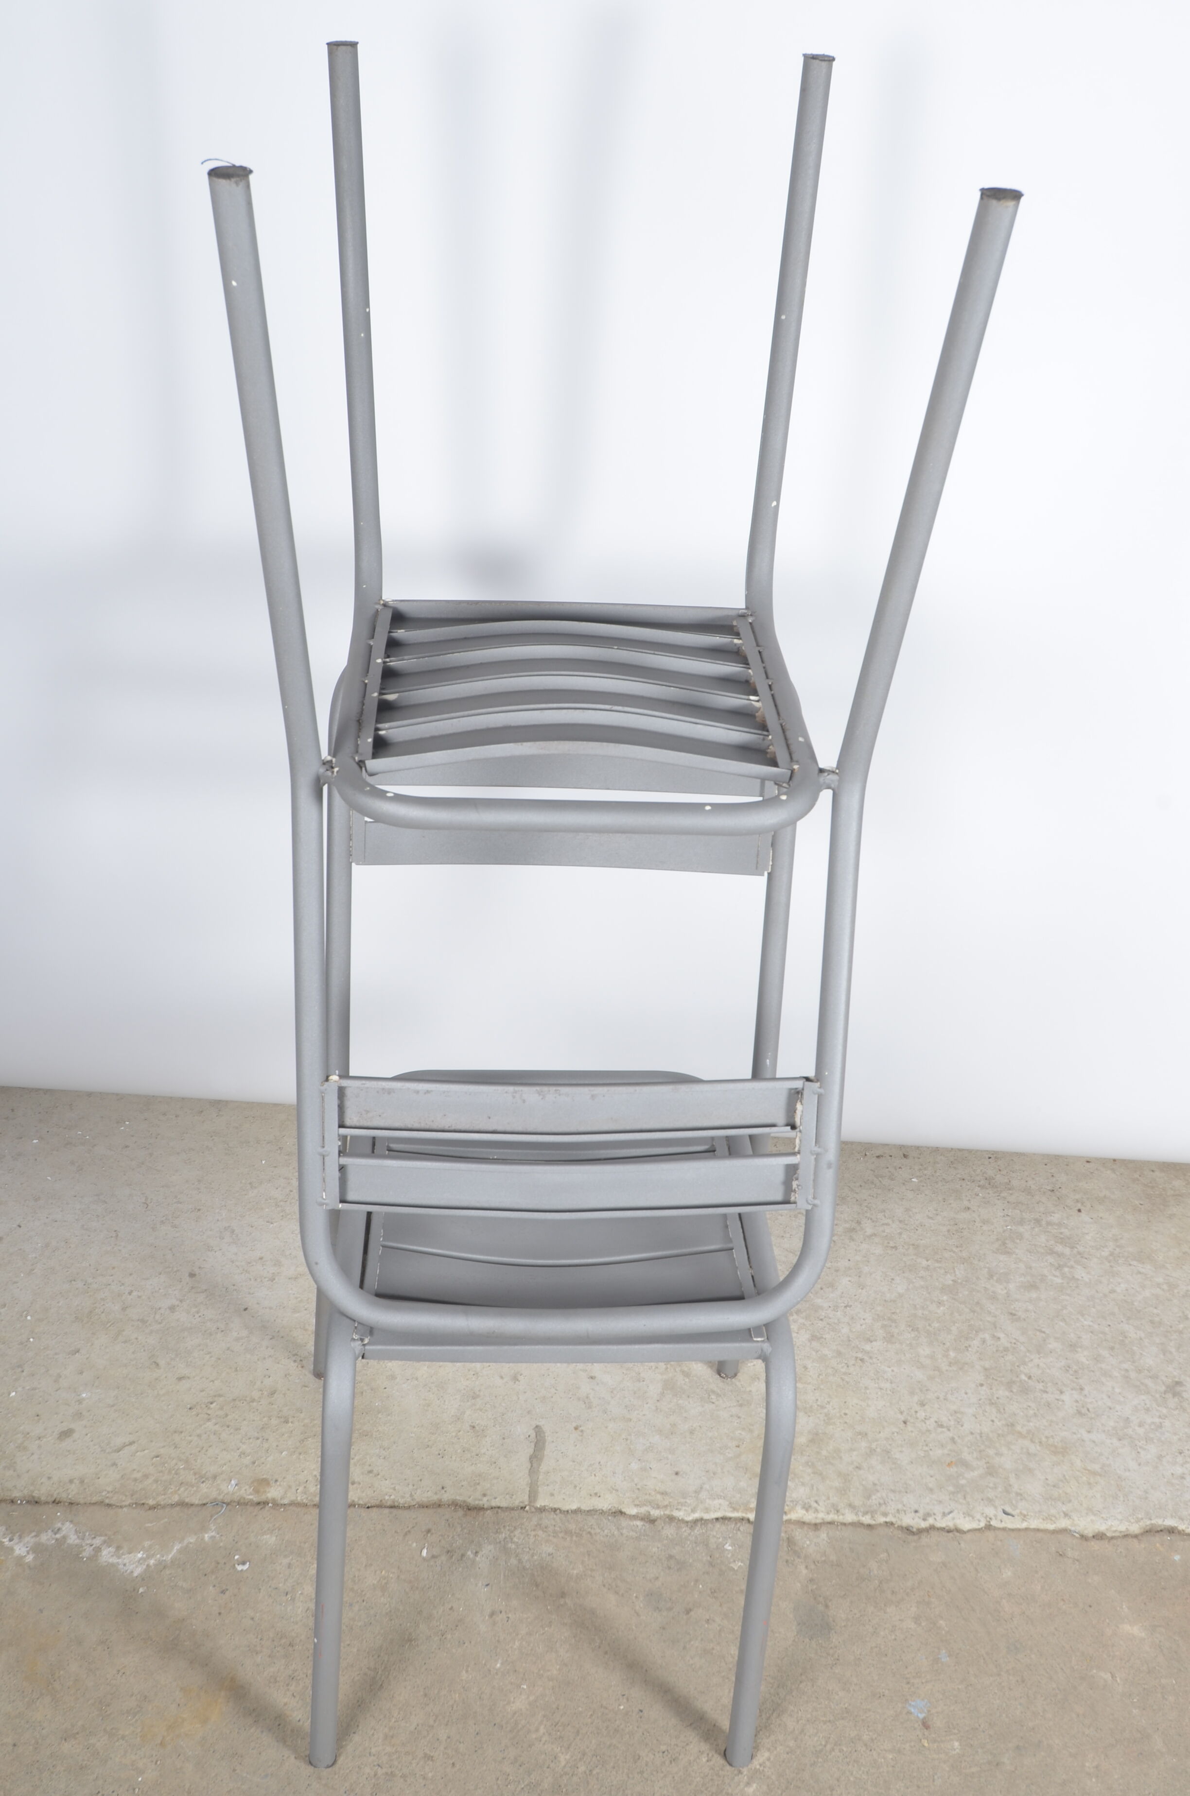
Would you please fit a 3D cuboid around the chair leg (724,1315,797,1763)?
[{"bbox_3d":[0.136,0.564,1.517,0.031,0.455,0.081,0,31,-3],"label":"chair leg"}]

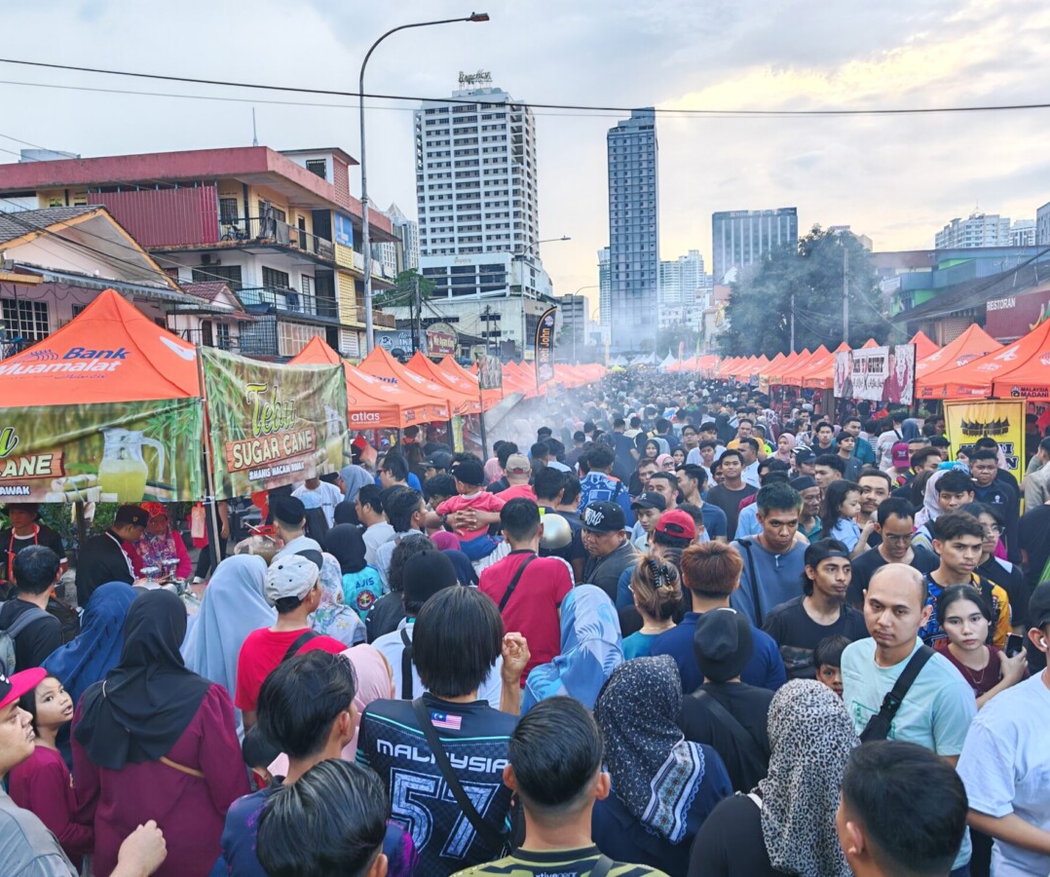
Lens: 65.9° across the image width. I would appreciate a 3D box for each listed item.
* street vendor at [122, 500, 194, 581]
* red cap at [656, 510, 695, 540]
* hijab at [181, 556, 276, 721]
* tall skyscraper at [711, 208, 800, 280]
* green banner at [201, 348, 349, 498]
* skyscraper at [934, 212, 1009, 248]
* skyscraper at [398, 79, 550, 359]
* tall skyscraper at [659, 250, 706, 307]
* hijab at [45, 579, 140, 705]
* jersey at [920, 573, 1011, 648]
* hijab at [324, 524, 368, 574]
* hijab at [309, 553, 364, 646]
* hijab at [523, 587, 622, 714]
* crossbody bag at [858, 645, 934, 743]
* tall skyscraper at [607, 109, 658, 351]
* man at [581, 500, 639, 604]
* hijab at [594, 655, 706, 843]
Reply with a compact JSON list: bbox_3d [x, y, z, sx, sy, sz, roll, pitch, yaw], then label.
[{"bbox_3d":[-2.530,1.137,5.650,0.500,1.560,0.360,-3,5,-14],"label":"street vendor"},{"bbox_3d":[0.635,0.364,3.420,0.170,0.130,0.250,-1,5,10],"label":"red cap"},{"bbox_3d":[-1.131,0.774,3.120,0.380,0.630,0.350,0,4,9],"label":"hijab"},{"bbox_3d":[104.515,-67.712,371.031,37.000,69.000,18.000,-1,5,9],"label":"tall skyscraper"},{"bbox_3d":[-1.667,-0.136,5.801,0.060,0.920,2.280,-1,3,8],"label":"green banner"},{"bbox_3d":[239.717,-76.011,436.166,23.000,82.300,38.000,-1,4,4],"label":"skyscraper"},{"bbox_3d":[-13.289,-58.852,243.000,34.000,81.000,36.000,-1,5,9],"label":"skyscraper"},{"bbox_3d":[164.994,-135.367,850.000,52.000,124.000,32.000,-1,5,10],"label":"tall skyscraper"},{"bbox_3d":[-1.532,0.748,2.900,0.350,0.480,0.330,1,5,27],"label":"hijab"},{"bbox_3d":[1.676,0.826,3.130,0.450,0.640,0.270,0,5,18],"label":"jersey"},{"bbox_3d":[-0.931,0.578,4.200,0.240,0.290,0.270,-2,5,-5],"label":"hijab"},{"bbox_3d":[-0.889,0.712,3.600,0.360,0.430,0.330,-2,5,-5],"label":"hijab"},{"bbox_3d":[0.165,0.701,2.670,0.340,0.440,0.300,-5,6,-33],"label":"hijab"},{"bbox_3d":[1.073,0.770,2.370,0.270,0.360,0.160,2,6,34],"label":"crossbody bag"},{"bbox_3d":[46.360,-78.963,341.739,18.500,109.300,22.000,0,4,12],"label":"tall skyscraper"},{"bbox_3d":[0.394,1.111,3.558,0.330,1.690,0.480,-6,7,-36],"label":"man"},{"bbox_3d":[0.291,0.718,1.900,0.260,0.410,0.270,2,6,34],"label":"hijab"}]

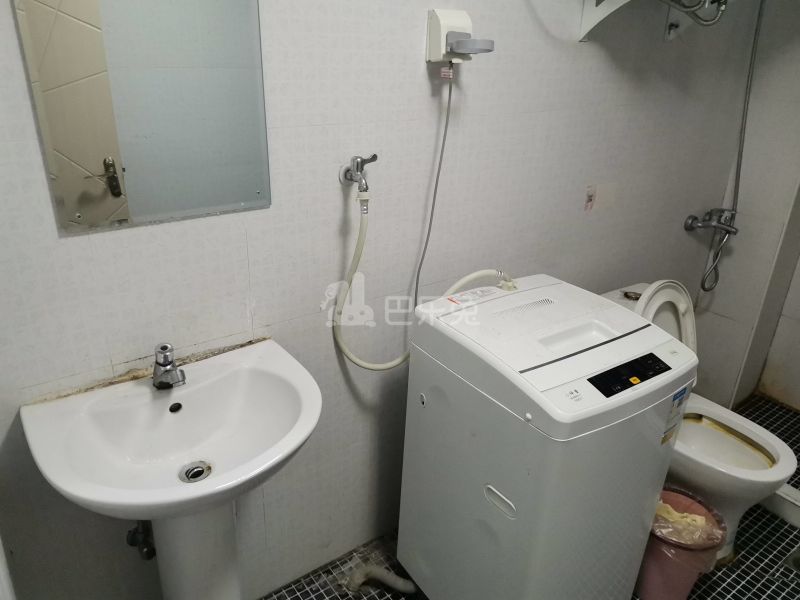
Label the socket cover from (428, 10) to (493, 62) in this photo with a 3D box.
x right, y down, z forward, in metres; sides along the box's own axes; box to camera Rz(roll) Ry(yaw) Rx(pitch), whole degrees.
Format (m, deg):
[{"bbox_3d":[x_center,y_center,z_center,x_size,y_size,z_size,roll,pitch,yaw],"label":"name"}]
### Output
[{"bbox_3d":[0.144,-0.590,1.355,0.095,0.110,0.138,-15,29,-34],"label":"socket cover"}]

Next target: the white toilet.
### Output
[{"bbox_3d":[0.900,0.354,1.911,0.385,0.800,0.680,-15,29,-34],"label":"white toilet"}]

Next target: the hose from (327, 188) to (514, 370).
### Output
[{"bbox_3d":[0.080,-0.055,1.545,0.495,0.489,0.180,-15,29,-33],"label":"hose"}]

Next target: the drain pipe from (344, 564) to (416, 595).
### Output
[{"bbox_3d":[-0.043,0.799,1.728,0.205,0.065,0.085,6,24,9],"label":"drain pipe"}]

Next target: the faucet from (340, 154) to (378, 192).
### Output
[{"bbox_3d":[-0.084,-0.282,1.327,0.052,0.094,0.118,-15,29,-34],"label":"faucet"}]

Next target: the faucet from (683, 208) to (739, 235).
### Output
[{"bbox_3d":[1.280,-0.312,2.412,0.215,0.105,0.160,-15,29,-34],"label":"faucet"}]

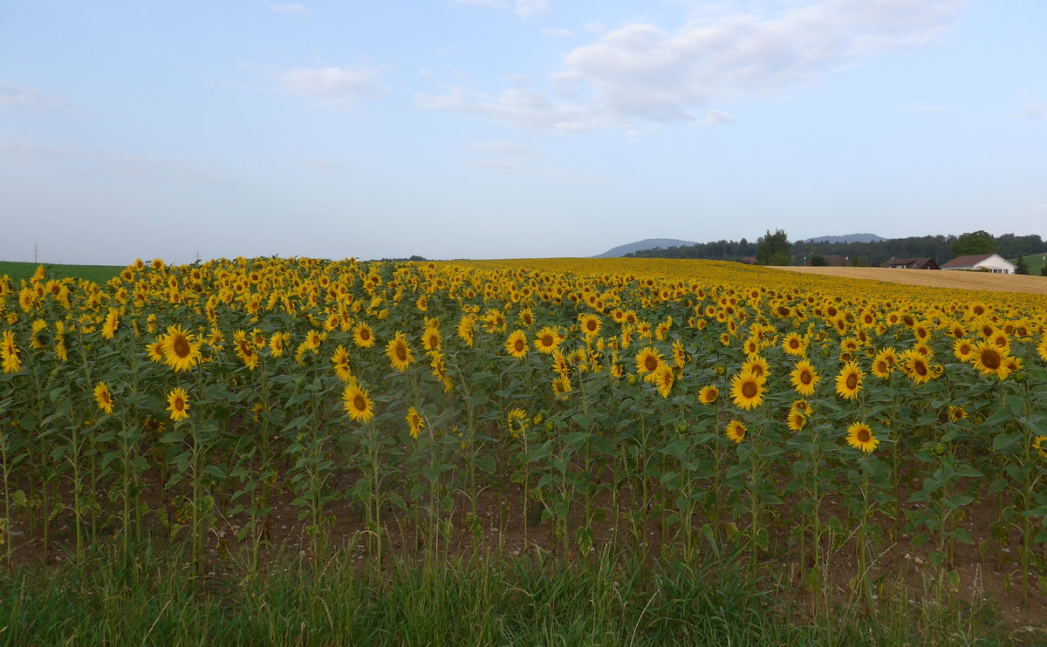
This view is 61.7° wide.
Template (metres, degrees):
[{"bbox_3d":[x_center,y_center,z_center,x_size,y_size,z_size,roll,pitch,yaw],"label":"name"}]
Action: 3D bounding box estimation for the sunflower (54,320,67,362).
[{"bbox_3d":[-2.794,0.108,5.300,0.080,0.240,0.220,-2,3,-30],"label":"sunflower"}]

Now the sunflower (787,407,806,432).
[{"bbox_3d":[1.526,0.539,4.900,0.065,0.135,0.135,-2,4,-35],"label":"sunflower"}]

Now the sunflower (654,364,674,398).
[{"bbox_3d":[0.873,0.357,5.400,0.080,0.210,0.190,-1,3,-26],"label":"sunflower"}]

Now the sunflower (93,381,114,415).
[{"bbox_3d":[-2.536,0.451,5.300,0.175,0.195,0.065,3,16,42],"label":"sunflower"}]

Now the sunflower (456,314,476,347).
[{"bbox_3d":[-0.384,0.044,5.900,0.080,0.215,0.200,-2,3,-32],"label":"sunflower"}]

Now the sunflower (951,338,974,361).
[{"bbox_3d":[3.162,0.191,6.300,0.175,0.175,0.070,2,9,36],"label":"sunflower"}]

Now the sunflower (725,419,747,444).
[{"bbox_3d":[1.163,0.594,4.800,0.053,0.135,0.127,-2,3,-30],"label":"sunflower"}]

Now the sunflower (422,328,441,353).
[{"bbox_3d":[-0.672,0.124,6.400,0.174,0.185,0.066,1,3,32],"label":"sunflower"}]

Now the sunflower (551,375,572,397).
[{"bbox_3d":[0.273,0.454,6.300,0.150,0.165,0.060,1,3,27],"label":"sunflower"}]

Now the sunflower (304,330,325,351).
[{"bbox_3d":[-1.739,0.142,7.300,0.175,0.190,0.070,2,3,29],"label":"sunflower"}]

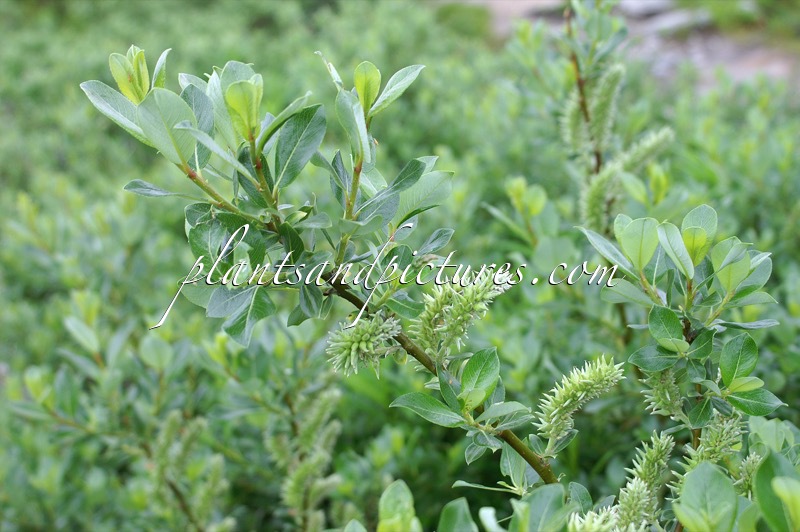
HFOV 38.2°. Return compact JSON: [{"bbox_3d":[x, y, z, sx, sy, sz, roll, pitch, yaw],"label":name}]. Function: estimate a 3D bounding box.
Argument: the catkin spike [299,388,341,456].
[{"bbox_3d":[-0.063,0.121,0.900,0.018,0.057,0.018,28,-9,0],"label":"catkin spike"}]

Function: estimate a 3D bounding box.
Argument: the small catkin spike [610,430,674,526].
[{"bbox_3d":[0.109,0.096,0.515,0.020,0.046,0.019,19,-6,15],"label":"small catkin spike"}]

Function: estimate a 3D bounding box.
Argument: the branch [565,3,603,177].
[{"bbox_3d":[0.137,-0.131,0.860,0.009,0.125,0.009,-11,7,10],"label":"branch"}]

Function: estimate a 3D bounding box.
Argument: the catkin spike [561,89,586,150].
[{"bbox_3d":[0.129,-0.109,0.860,0.019,0.047,0.019,-2,7,9],"label":"catkin spike"}]

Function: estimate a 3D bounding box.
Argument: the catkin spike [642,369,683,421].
[{"bbox_3d":[0.124,0.060,0.545,0.018,0.029,0.018,-20,-10,10],"label":"catkin spike"}]

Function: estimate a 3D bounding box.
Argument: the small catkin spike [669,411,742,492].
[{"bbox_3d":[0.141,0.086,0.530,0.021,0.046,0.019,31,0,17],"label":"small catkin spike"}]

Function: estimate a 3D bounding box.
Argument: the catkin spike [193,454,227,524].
[{"bbox_3d":[-0.157,0.184,0.950,0.018,0.061,0.018,17,-13,-6],"label":"catkin spike"}]

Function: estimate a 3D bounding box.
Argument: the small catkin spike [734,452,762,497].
[{"bbox_3d":[0.162,0.097,0.535,0.013,0.023,0.013,18,-4,19],"label":"small catkin spike"}]

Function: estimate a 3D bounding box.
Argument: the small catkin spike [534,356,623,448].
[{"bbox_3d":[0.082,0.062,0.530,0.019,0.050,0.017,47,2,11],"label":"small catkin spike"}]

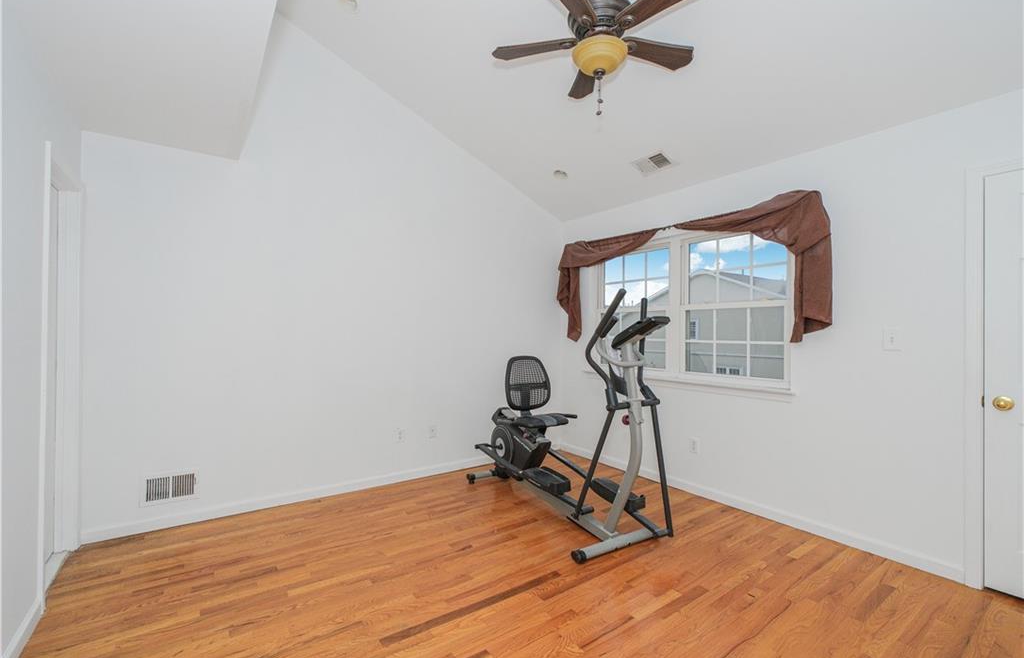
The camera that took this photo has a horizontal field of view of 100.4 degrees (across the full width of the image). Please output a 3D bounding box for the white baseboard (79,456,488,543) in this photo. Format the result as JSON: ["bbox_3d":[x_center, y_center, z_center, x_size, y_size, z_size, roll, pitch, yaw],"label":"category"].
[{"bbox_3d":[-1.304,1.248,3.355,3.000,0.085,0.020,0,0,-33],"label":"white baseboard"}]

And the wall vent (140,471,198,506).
[{"bbox_3d":[-2.214,1.028,2.757,0.300,0.195,0.020,0,0,-33],"label":"wall vent"}]

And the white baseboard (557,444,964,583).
[{"bbox_3d":[1.385,1.248,3.347,0.020,0.085,2.980,0,0,-36],"label":"white baseboard"}]

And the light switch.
[{"bbox_3d":[2.112,0.054,2.370,0.015,0.120,0.075,0,0,-36],"label":"light switch"}]

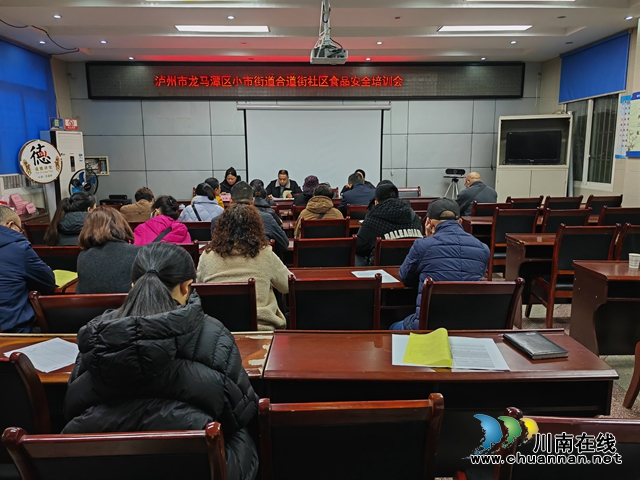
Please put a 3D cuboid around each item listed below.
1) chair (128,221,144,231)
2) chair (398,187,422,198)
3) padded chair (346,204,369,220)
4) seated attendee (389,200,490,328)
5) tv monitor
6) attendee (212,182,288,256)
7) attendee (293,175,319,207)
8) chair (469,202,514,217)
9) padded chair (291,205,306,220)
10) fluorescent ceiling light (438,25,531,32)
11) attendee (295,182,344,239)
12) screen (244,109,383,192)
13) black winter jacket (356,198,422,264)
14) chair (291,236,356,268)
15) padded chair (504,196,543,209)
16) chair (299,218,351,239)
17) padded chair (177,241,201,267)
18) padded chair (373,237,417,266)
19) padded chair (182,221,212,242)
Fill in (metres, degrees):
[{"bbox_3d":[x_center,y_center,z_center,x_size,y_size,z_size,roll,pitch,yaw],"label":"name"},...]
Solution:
[{"bbox_3d":[-1.543,0.241,4.597,0.470,0.940,0.570,-1,11,-1],"label":"chair"},{"bbox_3d":[1.462,-0.351,7.918,0.450,0.928,0.530,-1,10,0],"label":"chair"},{"bbox_3d":[0.538,0.028,5.801,0.460,0.955,0.570,0,10,0],"label":"padded chair"},{"bbox_3d":[0.610,0.397,2.772,0.520,1.280,0.740,-1,10,-4],"label":"seated attendee"},{"bbox_3d":[3.303,-1.423,7.704,0.800,0.500,0.110,3,11,17],"label":"tv monitor"},{"bbox_3d":[-0.519,0.214,3.821,0.550,1.260,0.720,-1,10,-2],"label":"attendee"},{"bbox_3d":[-0.084,-0.128,5.695,0.460,1.237,0.740,-1,11,-1],"label":"attendee"},{"bbox_3d":[1.994,-0.026,6.075,0.460,0.955,0.570,0,10,0],"label":"chair"},{"bbox_3d":[-0.065,0.066,5.523,0.450,0.930,0.540,-1,10,-2],"label":"padded chair"},{"bbox_3d":[2.206,-2.828,6.645,1.200,0.060,0.320,-1,11,-1],"label":"fluorescent ceiling light"},{"bbox_3d":[-0.003,0.040,4.981,0.500,1.220,0.740,0,10,0],"label":"attendee"},{"bbox_3d":[-0.099,-1.350,8.598,2.380,1.740,0.050,0,10,1],"label":"screen"},{"bbox_3d":[0.505,0.019,3.843,0.530,0.670,0.470,-1,10,0],"label":"black winter jacket"},{"bbox_3d":[0.044,0.376,3.842,0.460,0.955,0.570,0,10,0],"label":"chair"},{"bbox_3d":[2.589,-0.122,6.569,0.450,0.928,0.530,-1,10,0],"label":"padded chair"},{"bbox_3d":[0.057,0.214,4.806,0.450,0.928,0.530,-1,10,0],"label":"chair"},{"bbox_3d":[-1.045,0.420,3.707,0.450,0.928,0.530,-1,10,0],"label":"padded chair"},{"bbox_3d":[0.596,0.394,3.733,0.460,0.940,0.570,-1,11,-1],"label":"padded chair"},{"bbox_3d":[-1.178,0.247,4.686,0.450,0.928,0.530,-1,10,0],"label":"padded chair"}]

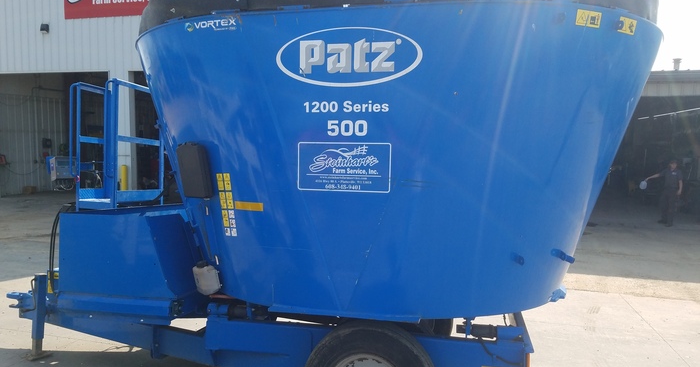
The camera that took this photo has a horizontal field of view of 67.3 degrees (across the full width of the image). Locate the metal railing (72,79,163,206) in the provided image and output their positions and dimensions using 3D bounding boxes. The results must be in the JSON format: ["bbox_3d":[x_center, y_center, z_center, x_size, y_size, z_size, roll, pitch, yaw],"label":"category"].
[{"bbox_3d":[-2.106,-0.334,4.804,0.429,1.125,0.813,2,2,14],"label":"metal railing"}]

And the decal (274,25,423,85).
[{"bbox_3d":[-0.013,-0.759,3.159,0.903,0.352,0.020,2,9,14],"label":"decal"}]

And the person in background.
[{"bbox_3d":[8.194,0.274,13.700,0.920,1.720,0.450,5,6,41],"label":"person in background"}]

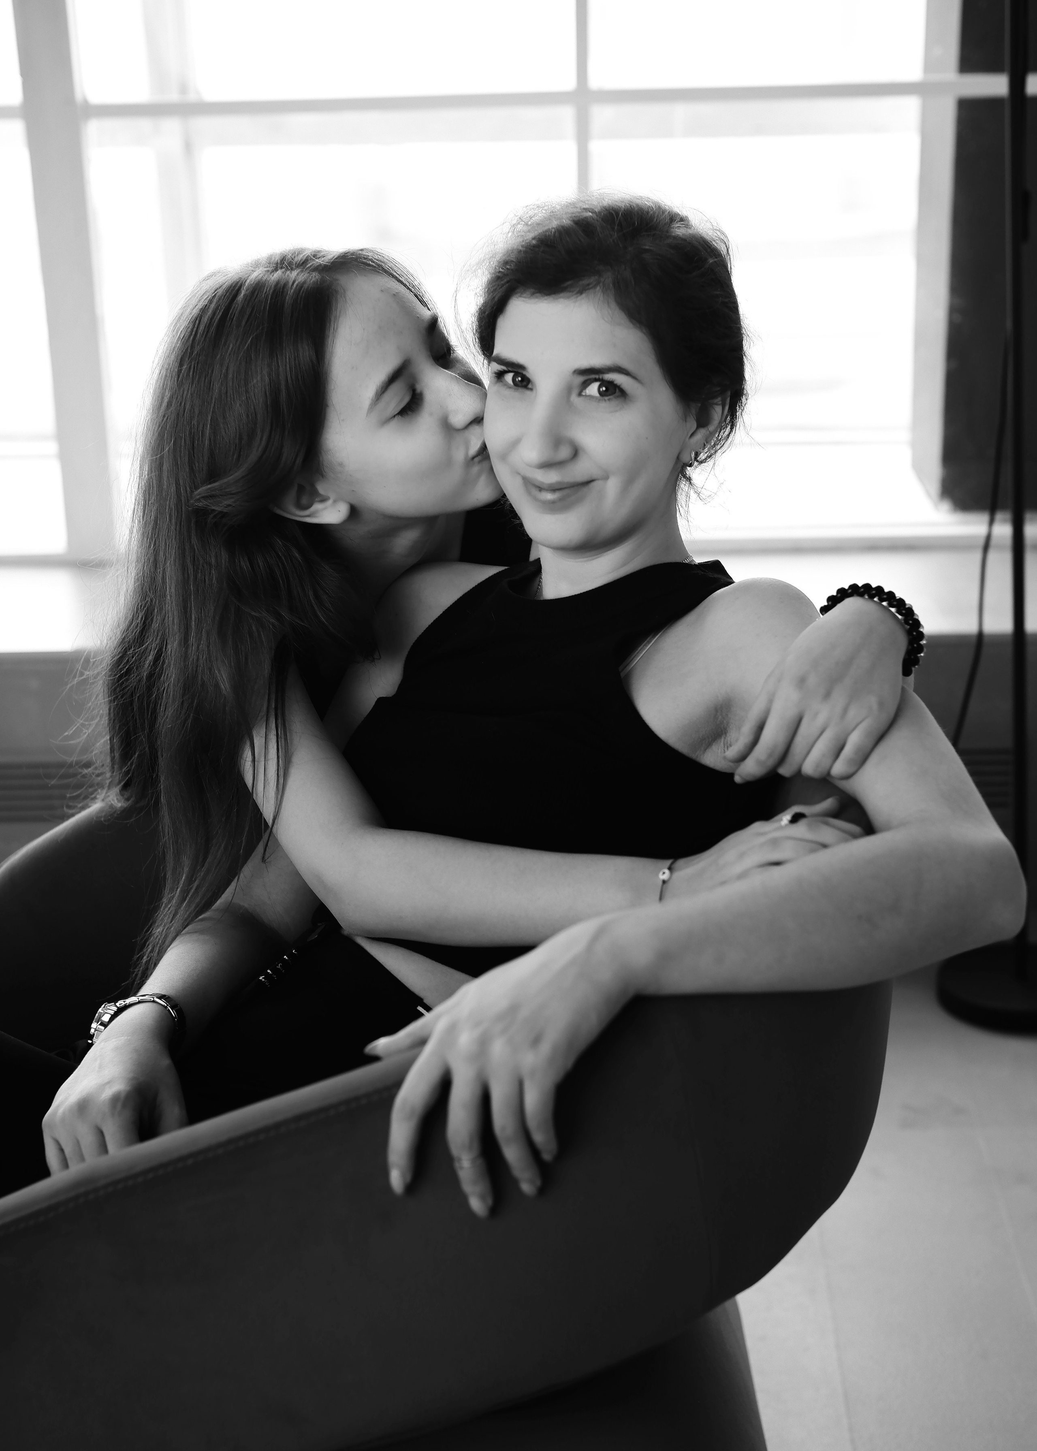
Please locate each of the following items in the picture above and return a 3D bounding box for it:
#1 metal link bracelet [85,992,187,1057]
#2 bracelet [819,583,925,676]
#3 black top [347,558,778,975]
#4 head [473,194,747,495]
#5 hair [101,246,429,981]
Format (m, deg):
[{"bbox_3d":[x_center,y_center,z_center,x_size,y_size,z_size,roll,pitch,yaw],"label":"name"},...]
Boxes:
[{"bbox_3d":[-0.237,0.191,1.340,0.063,0.054,0.016,13,34,20],"label":"metal link bracelet"},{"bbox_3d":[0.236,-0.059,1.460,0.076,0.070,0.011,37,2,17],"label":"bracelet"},{"bbox_3d":[0.025,0.034,1.500,0.320,0.340,0.220,9,-3,42],"label":"black top"},{"bbox_3d":[0.062,-0.244,1.480,0.175,0.240,0.220,14,16,24],"label":"head"},{"bbox_3d":[-0.177,-0.080,1.500,0.200,0.500,0.180,20,23,25],"label":"hair"}]

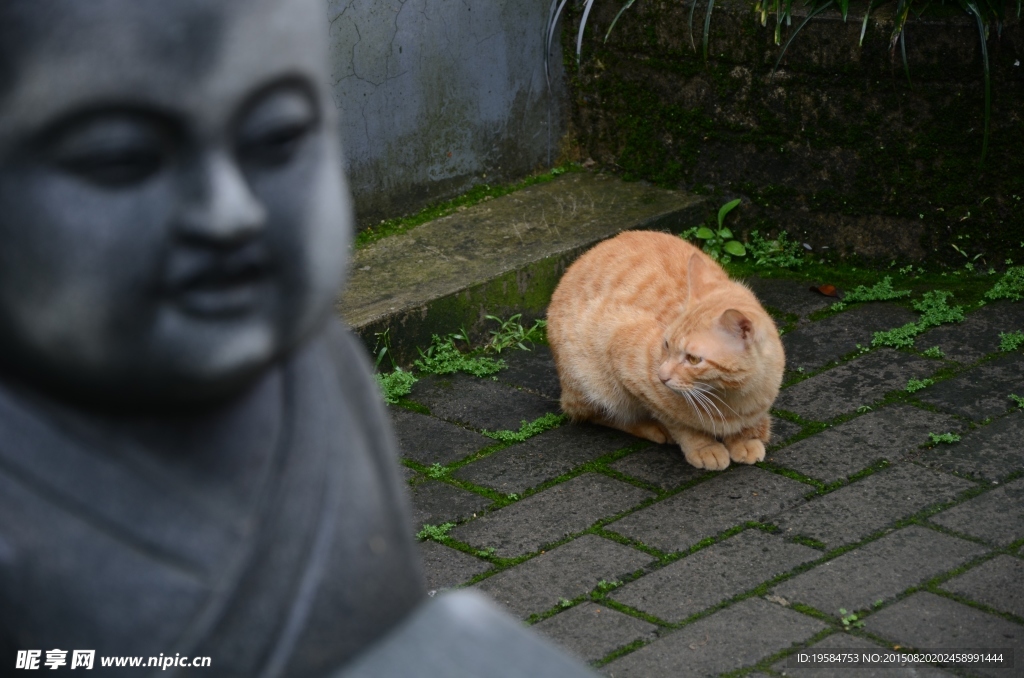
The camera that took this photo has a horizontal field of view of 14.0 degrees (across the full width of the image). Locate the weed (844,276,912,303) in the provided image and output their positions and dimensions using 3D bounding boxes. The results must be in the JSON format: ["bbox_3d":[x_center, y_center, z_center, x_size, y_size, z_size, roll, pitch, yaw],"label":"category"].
[{"bbox_3d":[0.402,-0.055,4.601,0.072,0.014,0.030,-4,22,0],"label":"weed"}]

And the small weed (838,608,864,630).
[{"bbox_3d":[0.314,0.259,3.852,0.022,0.013,0.018,-4,22,0],"label":"small weed"}]

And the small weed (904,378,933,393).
[{"bbox_3d":[0.425,0.049,4.355,0.030,0.008,0.014,-4,22,0],"label":"small weed"}]

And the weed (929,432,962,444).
[{"bbox_3d":[0.439,0.101,4.227,0.033,0.006,0.012,-4,22,0],"label":"weed"}]

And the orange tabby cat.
[{"bbox_3d":[0.150,-0.003,4.269,0.165,0.200,0.290,-17,26,-29],"label":"orange tabby cat"}]

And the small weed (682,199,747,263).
[{"bbox_3d":[0.230,-0.123,4.738,0.068,0.058,0.041,-4,22,0],"label":"small weed"}]

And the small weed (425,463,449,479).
[{"bbox_3d":[-0.076,0.133,4.224,0.024,0.009,0.015,-4,22,0],"label":"small weed"}]

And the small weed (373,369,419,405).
[{"bbox_3d":[-0.122,0.050,4.415,0.045,0.023,0.037,-4,22,0],"label":"small weed"}]

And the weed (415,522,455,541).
[{"bbox_3d":[-0.075,0.189,4.088,0.037,0.009,0.016,-4,22,0],"label":"weed"}]

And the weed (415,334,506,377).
[{"bbox_3d":[-0.056,0.018,4.483,0.097,0.024,0.045,-4,22,0],"label":"weed"}]

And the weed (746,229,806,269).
[{"bbox_3d":[0.298,-0.102,4.715,0.061,0.028,0.042,-4,22,0],"label":"weed"}]

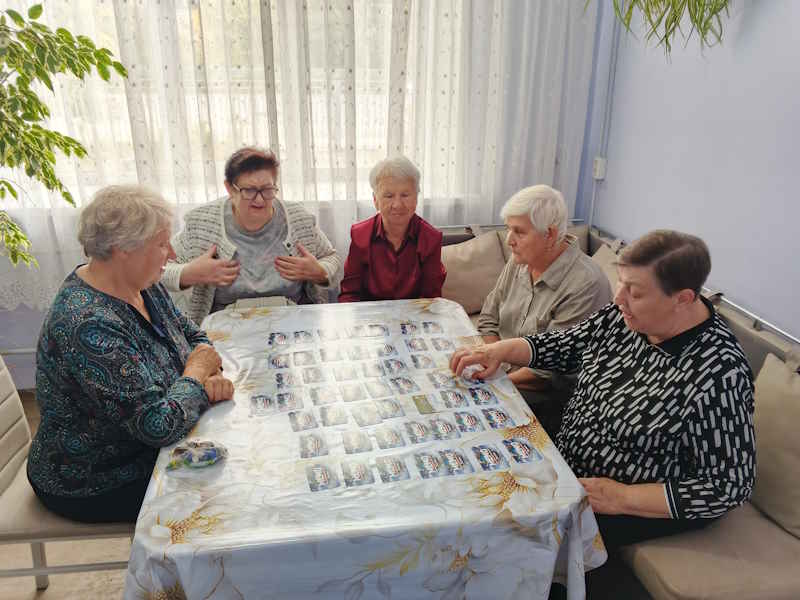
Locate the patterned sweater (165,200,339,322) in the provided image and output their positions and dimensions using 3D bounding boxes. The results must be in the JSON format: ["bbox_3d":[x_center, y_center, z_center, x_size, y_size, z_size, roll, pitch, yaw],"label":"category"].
[{"bbox_3d":[-0.530,-0.065,2.314,0.600,0.600,0.400,-5,22,-12],"label":"patterned sweater"}]

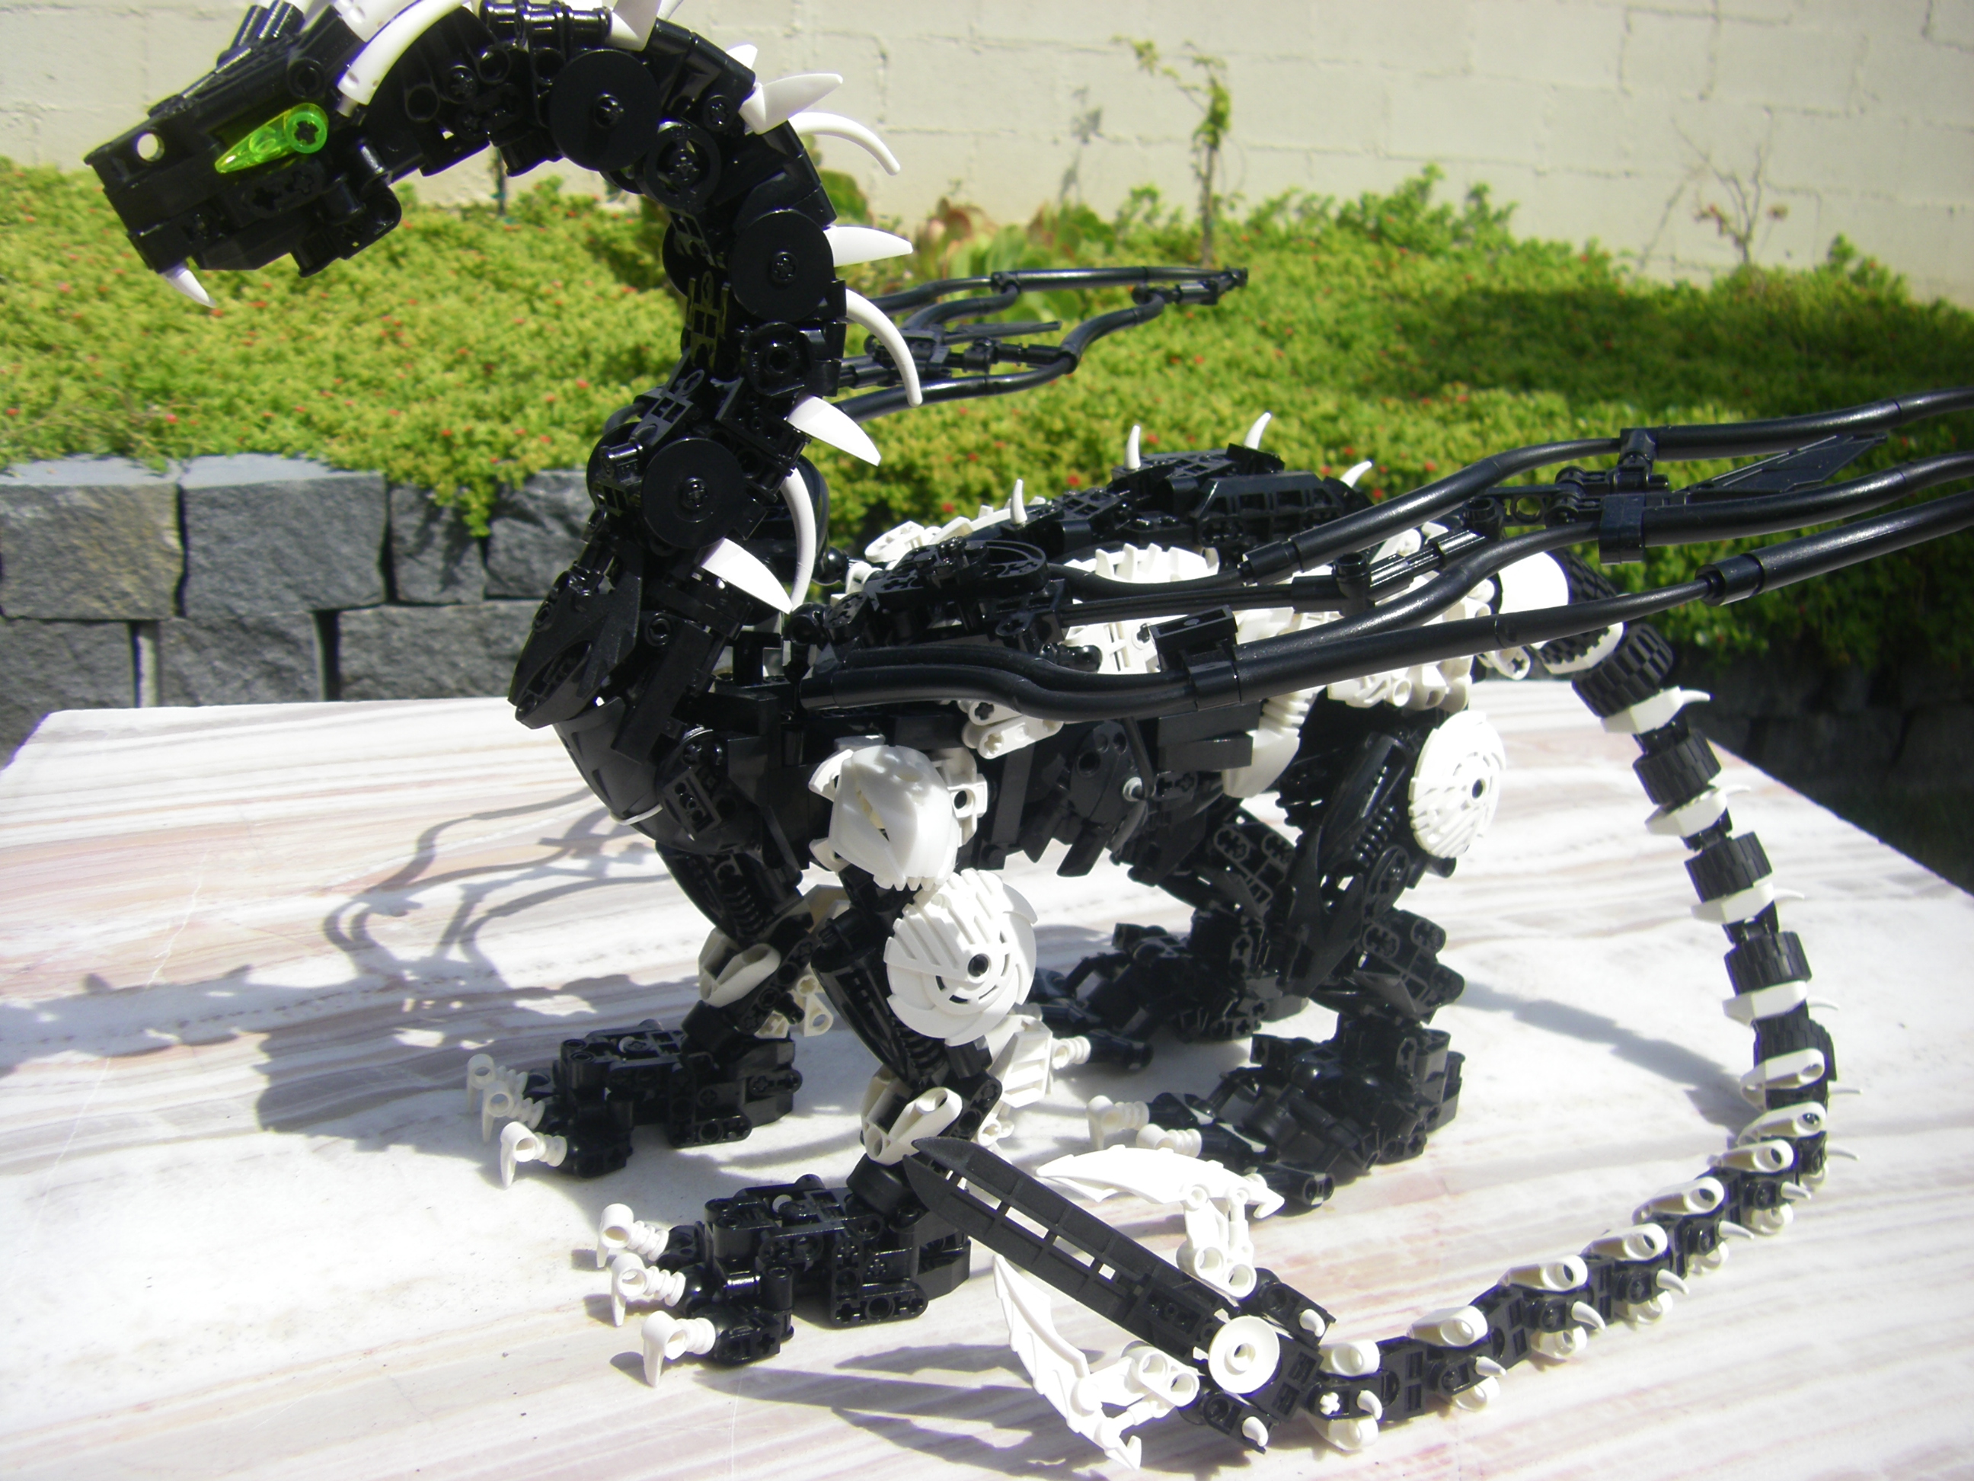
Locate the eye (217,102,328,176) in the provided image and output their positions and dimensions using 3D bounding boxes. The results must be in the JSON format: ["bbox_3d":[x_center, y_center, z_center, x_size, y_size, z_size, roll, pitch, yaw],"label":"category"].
[{"bbox_3d":[-0.130,-0.109,0.395,0.021,0.008,0.008,-23,30,-3],"label":"eye"}]

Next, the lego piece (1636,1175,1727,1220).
[{"bbox_3d":[0.169,0.113,0.528,0.021,0.008,0.007,-28,-15,35],"label":"lego piece"}]

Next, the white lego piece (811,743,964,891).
[{"bbox_3d":[-0.021,0.016,0.463,0.027,0.029,0.022,-7,19,-27],"label":"white lego piece"}]

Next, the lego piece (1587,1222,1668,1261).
[{"bbox_3d":[0.150,0.119,0.509,0.007,0.008,0.021,0,-20,-41],"label":"lego piece"}]

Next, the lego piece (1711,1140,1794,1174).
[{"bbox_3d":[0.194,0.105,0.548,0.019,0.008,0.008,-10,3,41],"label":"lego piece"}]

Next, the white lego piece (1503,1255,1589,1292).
[{"bbox_3d":[0.127,0.122,0.493,0.007,0.008,0.021,6,-20,-39],"label":"white lego piece"}]

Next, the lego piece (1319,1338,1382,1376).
[{"bbox_3d":[0.074,0.130,0.458,0.007,0.008,0.021,9,-15,-35],"label":"lego piece"}]

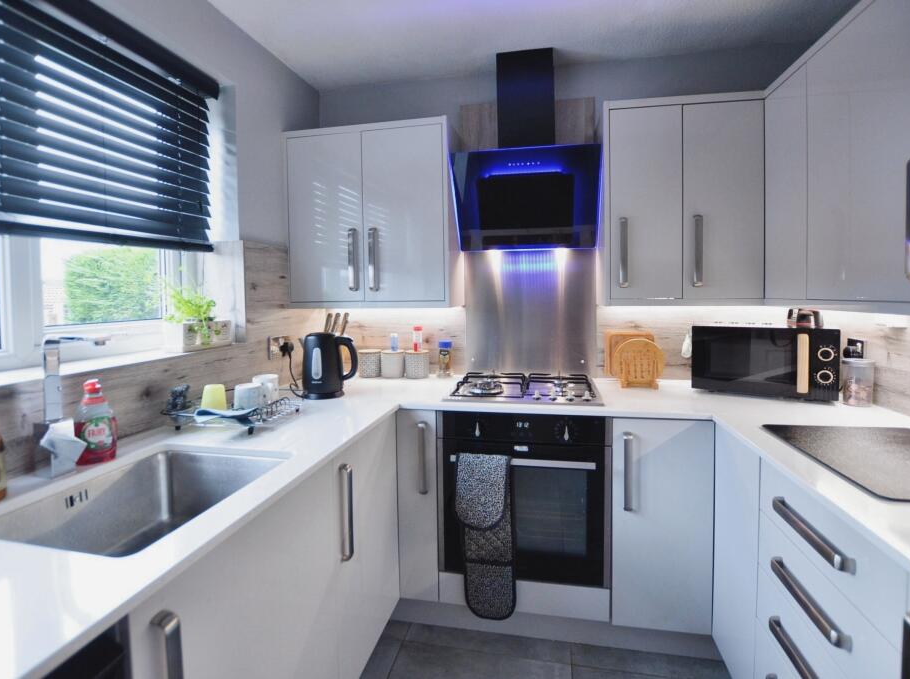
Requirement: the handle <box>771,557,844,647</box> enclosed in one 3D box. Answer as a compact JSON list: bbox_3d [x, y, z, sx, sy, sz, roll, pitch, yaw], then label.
[{"bbox_3d":[0.703,0.521,0.854,0.030,0.022,0.223,1,5,11],"label":"handle"}]

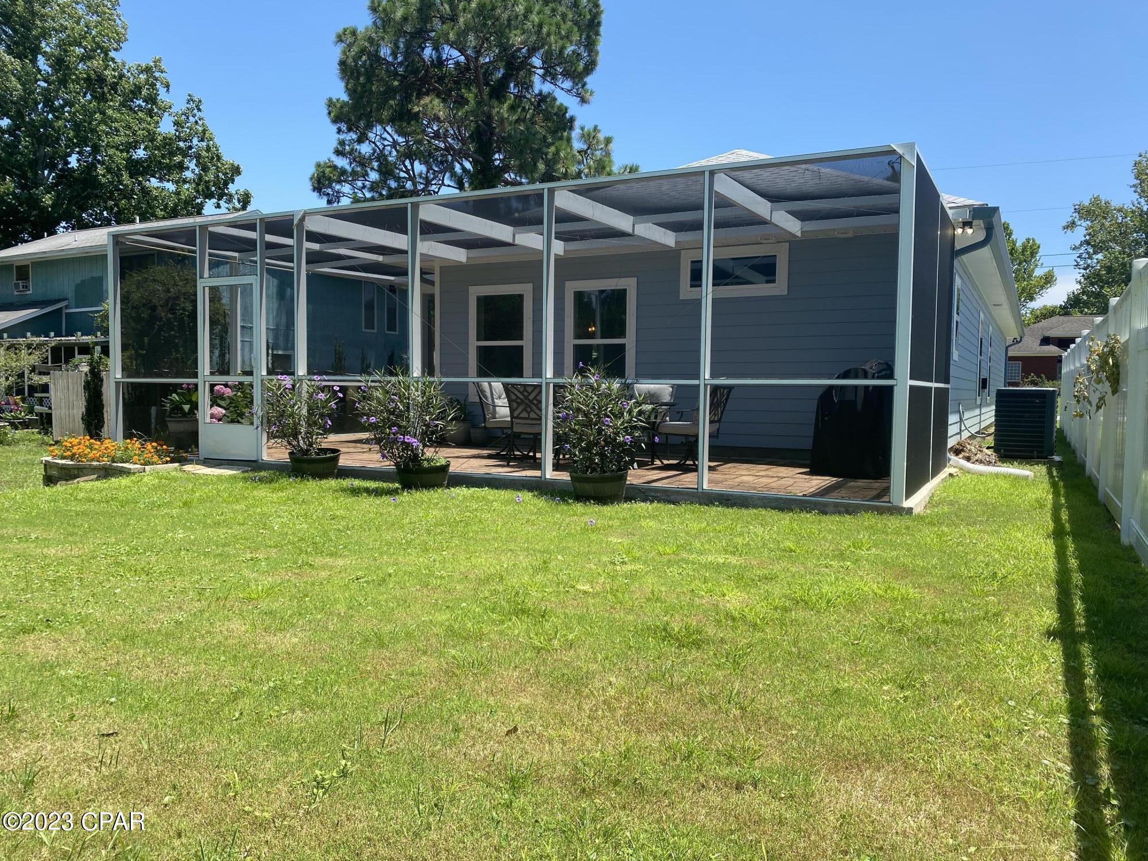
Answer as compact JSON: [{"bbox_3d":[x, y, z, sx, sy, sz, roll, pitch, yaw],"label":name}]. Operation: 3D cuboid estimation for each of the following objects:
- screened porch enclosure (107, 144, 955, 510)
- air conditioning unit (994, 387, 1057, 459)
[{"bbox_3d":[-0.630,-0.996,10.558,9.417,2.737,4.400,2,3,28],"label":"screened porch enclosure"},{"bbox_3d":[6.488,-0.110,12.401,0.770,0.988,0.770,2,3,28],"label":"air conditioning unit"}]

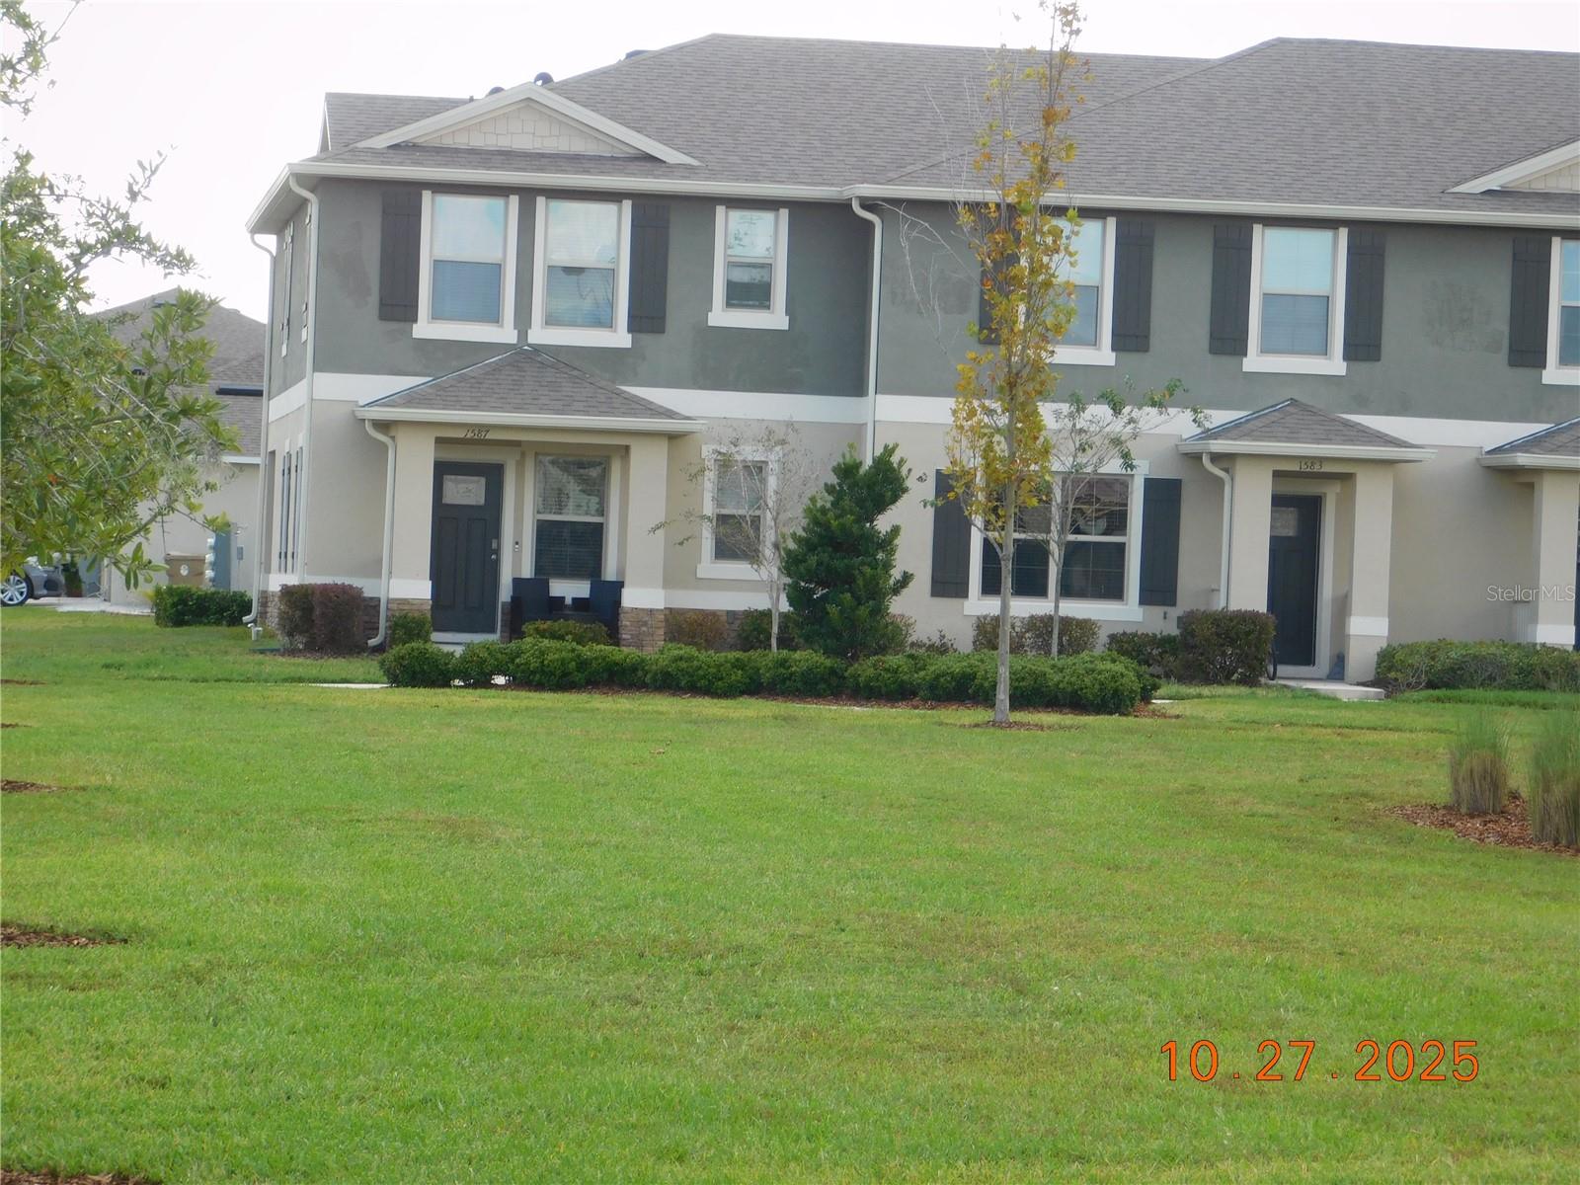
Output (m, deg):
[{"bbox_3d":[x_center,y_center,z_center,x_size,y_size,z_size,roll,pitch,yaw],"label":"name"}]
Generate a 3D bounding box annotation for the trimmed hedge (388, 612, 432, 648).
[{"bbox_3d":[-4.423,0.485,71.096,0.502,0.495,0.550,2,0,-7],"label":"trimmed hedge"}]

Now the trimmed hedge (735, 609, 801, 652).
[{"bbox_3d":[-0.212,0.505,72.894,0.830,0.608,0.750,2,0,-7],"label":"trimmed hedge"}]

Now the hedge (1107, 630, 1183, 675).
[{"bbox_3d":[4.163,0.721,71.732,0.881,0.528,0.750,2,0,-7],"label":"hedge"}]

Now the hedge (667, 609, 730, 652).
[{"bbox_3d":[-1.075,0.495,72.449,0.706,0.565,0.700,2,0,-7],"label":"hedge"}]

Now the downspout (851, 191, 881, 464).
[{"bbox_3d":[0.821,-1.939,72.635,0.390,5.430,0.100,2,0,-7],"label":"downspout"}]

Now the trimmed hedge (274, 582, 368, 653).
[{"bbox_3d":[-5.506,0.281,72.041,1.060,0.780,0.900,2,0,-7],"label":"trimmed hedge"}]

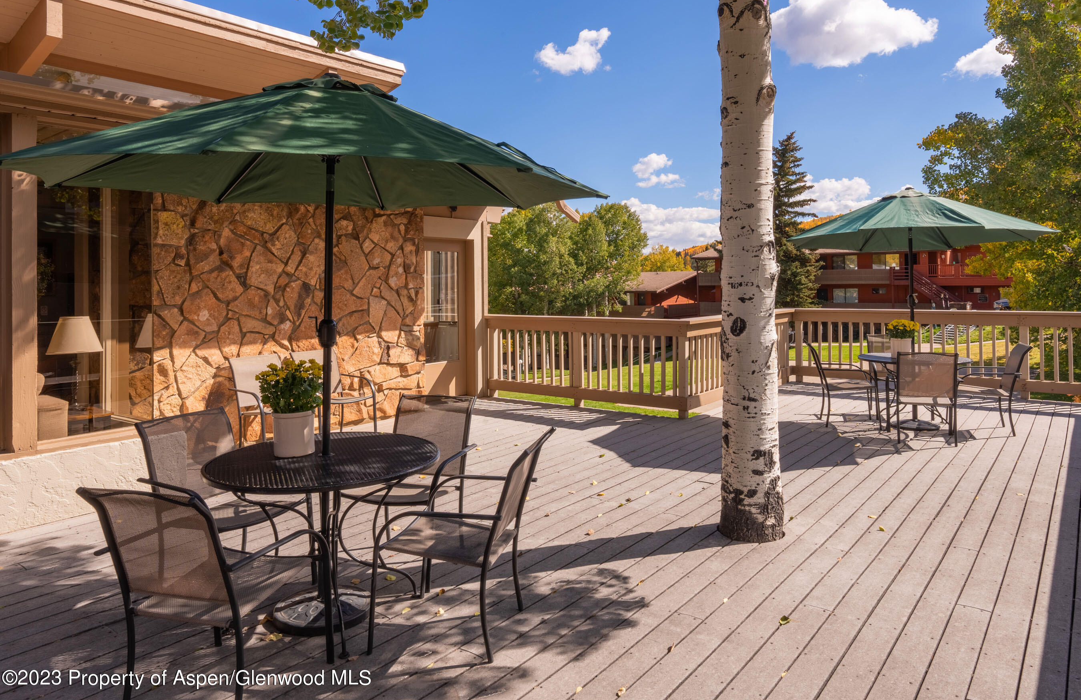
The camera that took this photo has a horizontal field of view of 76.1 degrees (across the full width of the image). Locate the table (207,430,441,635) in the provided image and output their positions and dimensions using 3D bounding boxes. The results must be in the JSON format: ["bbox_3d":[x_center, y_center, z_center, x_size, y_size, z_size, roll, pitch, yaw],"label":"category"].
[{"bbox_3d":[-0.982,0.853,3.173,1.029,0.717,1.029,0,4,0],"label":"table"}]

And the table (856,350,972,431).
[{"bbox_3d":[3.826,0.437,7.068,1.029,0.717,1.029,0,4,0],"label":"table"}]

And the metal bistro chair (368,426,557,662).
[{"bbox_3d":[-0.314,0.798,3.022,0.700,0.859,0.568,1,4,13],"label":"metal bistro chair"}]

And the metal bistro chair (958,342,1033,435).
[{"bbox_3d":[4.528,0.374,6.990,0.700,0.859,0.568,2,5,23],"label":"metal bistro chair"}]

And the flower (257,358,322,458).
[{"bbox_3d":[-1.182,0.258,3.250,0.315,0.450,0.315,0,4,0],"label":"flower"}]

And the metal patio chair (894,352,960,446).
[{"bbox_3d":[3.619,0.425,6.517,0.568,0.859,0.700,2,5,22],"label":"metal patio chair"}]

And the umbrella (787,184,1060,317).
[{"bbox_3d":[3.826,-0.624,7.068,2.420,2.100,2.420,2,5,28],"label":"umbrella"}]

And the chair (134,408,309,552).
[{"bbox_3d":[-1.551,0.759,3.386,0.700,0.859,0.568,2,5,28],"label":"chair"}]

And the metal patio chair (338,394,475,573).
[{"bbox_3d":[-0.708,0.716,3.791,0.568,0.859,0.700,1,4,18],"label":"metal patio chair"}]

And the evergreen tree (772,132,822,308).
[{"bbox_3d":[16.410,-7.647,47.000,6.000,14.400,6.000,0,4,0],"label":"evergreen tree"}]

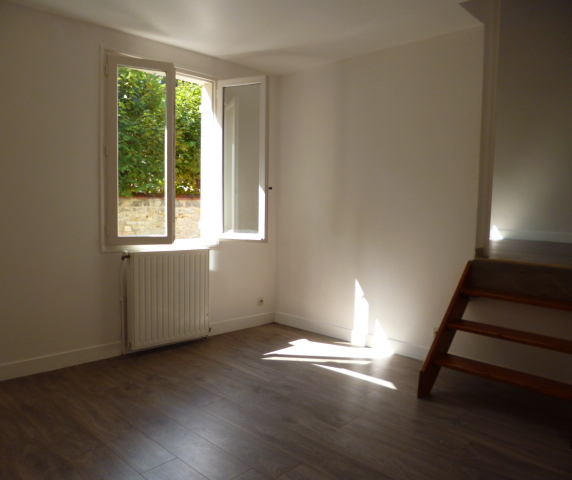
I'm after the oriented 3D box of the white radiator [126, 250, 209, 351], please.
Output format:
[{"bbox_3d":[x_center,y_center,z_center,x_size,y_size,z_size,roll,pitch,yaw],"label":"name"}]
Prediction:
[{"bbox_3d":[-0.960,0.463,3.675,0.688,0.746,0.123,-2,4,-44],"label":"white radiator"}]

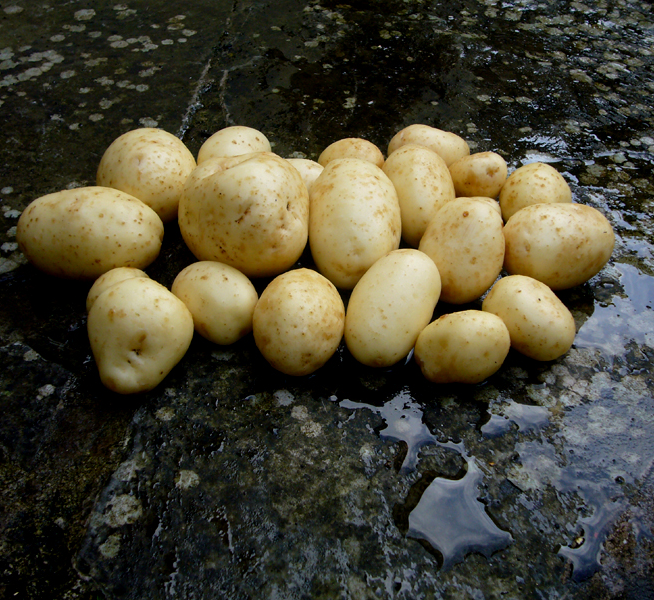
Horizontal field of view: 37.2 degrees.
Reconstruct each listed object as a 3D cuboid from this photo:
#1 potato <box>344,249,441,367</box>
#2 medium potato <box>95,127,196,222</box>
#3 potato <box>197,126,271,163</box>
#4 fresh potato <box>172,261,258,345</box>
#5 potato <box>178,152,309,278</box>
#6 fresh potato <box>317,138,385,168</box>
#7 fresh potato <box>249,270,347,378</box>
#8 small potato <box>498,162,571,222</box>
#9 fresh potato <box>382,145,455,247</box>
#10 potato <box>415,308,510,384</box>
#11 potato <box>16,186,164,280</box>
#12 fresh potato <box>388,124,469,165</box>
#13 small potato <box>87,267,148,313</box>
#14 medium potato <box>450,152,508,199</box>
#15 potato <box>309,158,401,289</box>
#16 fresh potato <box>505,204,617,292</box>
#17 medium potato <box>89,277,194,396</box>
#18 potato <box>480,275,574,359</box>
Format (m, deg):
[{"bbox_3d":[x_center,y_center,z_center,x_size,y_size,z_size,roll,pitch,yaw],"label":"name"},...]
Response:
[{"bbox_3d":[0.038,0.004,0.557,0.049,0.047,0.075,19,69,19],"label":"potato"},{"bbox_3d":[-0.136,-0.094,0.734,0.074,0.069,0.078,0,42,0],"label":"medium potato"},{"bbox_3d":[-0.073,-0.111,0.766,0.058,0.053,0.050,0,42,0],"label":"potato"},{"bbox_3d":[-0.074,0.002,0.641,0.057,0.052,0.059,0,42,0],"label":"fresh potato"},{"bbox_3d":[-0.051,-0.052,0.601,0.081,0.073,0.084,12,45,13],"label":"potato"},{"bbox_3d":[0.017,-0.093,0.670,0.047,0.036,0.039,0,44,0],"label":"fresh potato"},{"bbox_3d":[-0.018,0.014,0.620,0.059,0.062,0.073,0,42,0],"label":"fresh potato"},{"bbox_3d":[0.157,-0.079,0.733,0.053,0.049,0.048,0,42,0],"label":"small potato"},{"bbox_3d":[0.068,-0.078,0.723,0.055,0.063,0.092,0,42,0],"label":"fresh potato"},{"bbox_3d":[0.076,0.026,0.543,0.055,0.038,0.042,-12,45,-13],"label":"potato"},{"bbox_3d":[-0.147,-0.042,0.602,0.093,0.055,0.058,7,44,7],"label":"potato"},{"bbox_3d":[0.083,-0.121,0.784,0.065,0.046,0.043,7,42,7],"label":"fresh potato"},{"bbox_3d":[-0.138,0.000,0.650,0.046,0.043,0.047,0,42,0],"label":"small potato"},{"bbox_3d":[0.104,-0.085,0.665,0.042,0.032,0.034,-14,45,-14],"label":"medium potato"},{"bbox_3d":[0.018,-0.049,0.605,0.057,0.054,0.088,2,69,2],"label":"potato"},{"bbox_3d":[0.142,-0.033,0.596,0.067,0.051,0.055,5,44,5],"label":"fresh potato"},{"bbox_3d":[-0.116,0.021,0.607,0.066,0.070,0.075,0,42,0],"label":"medium potato"},{"bbox_3d":[0.116,0.010,0.559,0.044,0.040,0.067,-21,42,-20],"label":"potato"}]

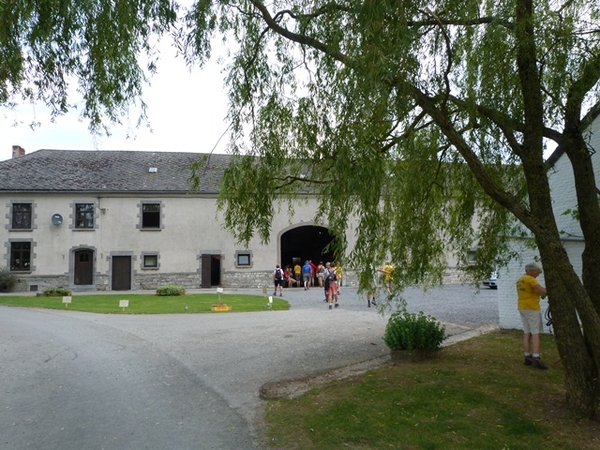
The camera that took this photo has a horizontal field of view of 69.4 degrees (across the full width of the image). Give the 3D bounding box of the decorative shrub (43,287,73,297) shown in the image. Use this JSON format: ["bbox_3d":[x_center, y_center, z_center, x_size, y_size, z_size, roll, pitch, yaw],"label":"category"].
[{"bbox_3d":[-12.828,3.534,22.959,1.526,0.452,1.145,0,-4,-9],"label":"decorative shrub"}]

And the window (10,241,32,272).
[{"bbox_3d":[-16.823,1.908,26.127,1.094,1.728,0.150,0,-4,-9],"label":"window"}]

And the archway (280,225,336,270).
[{"bbox_3d":[0.807,2.101,29.133,4.176,4.124,0.500,0,-4,-9],"label":"archway"}]

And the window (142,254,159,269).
[{"bbox_3d":[-9.397,2.302,27.327,0.907,0.880,0.150,0,-4,-9],"label":"window"}]

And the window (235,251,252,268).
[{"bbox_3d":[-3.639,2.237,28.184,1.130,1.128,0.150,0,-4,-9],"label":"window"}]

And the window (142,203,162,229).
[{"bbox_3d":[-9.427,-0.556,27.533,1.054,1.525,0.150,0,-4,-9],"label":"window"}]

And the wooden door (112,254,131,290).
[{"bbox_3d":[-11.089,3.022,26.994,1.124,2.108,0.120,0,-4,-9],"label":"wooden door"}]

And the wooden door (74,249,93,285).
[{"bbox_3d":[-13.281,2.612,26.661,1.055,2.139,0.120,0,-4,-9],"label":"wooden door"}]

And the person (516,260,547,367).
[{"bbox_3d":[3.872,1.504,7.200,0.520,1.746,0.500,0,-4,-7],"label":"person"}]

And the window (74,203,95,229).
[{"bbox_3d":[-13.343,-0.549,26.884,1.052,1.539,0.150,0,-4,-9],"label":"window"}]

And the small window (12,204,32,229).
[{"bbox_3d":[-16.853,-0.519,26.301,1.073,1.555,0.150,0,-4,-9],"label":"small window"}]

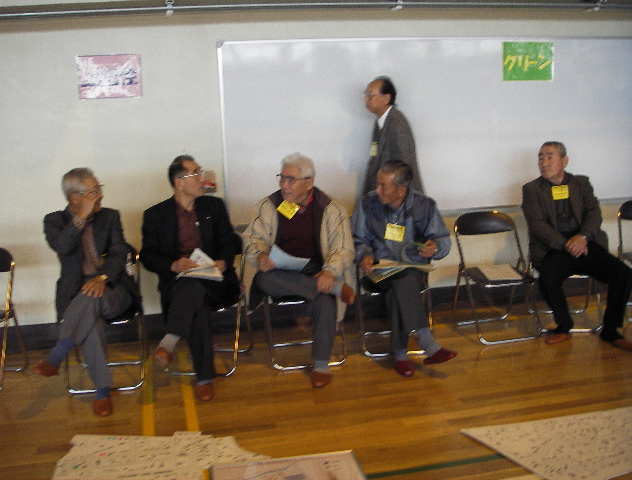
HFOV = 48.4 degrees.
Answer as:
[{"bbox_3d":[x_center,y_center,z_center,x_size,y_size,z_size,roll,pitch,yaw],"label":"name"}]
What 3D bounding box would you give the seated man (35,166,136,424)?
[{"bbox_3d":[-1.204,0.244,3.780,0.570,1.235,0.740,-5,12,-14],"label":"seated man"}]

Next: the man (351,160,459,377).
[{"bbox_3d":[0.539,0.127,4.185,0.610,1.170,0.760,-2,11,2],"label":"man"}]

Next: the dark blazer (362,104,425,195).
[{"bbox_3d":[0.504,-0.504,4.571,0.380,0.760,0.500,-6,12,-16],"label":"dark blazer"}]

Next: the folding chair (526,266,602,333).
[{"bbox_3d":[1.645,0.188,4.655,0.460,0.770,0.470,-1,12,8],"label":"folding chair"}]

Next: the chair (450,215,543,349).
[{"bbox_3d":[1.161,0.232,4.540,0.460,0.770,0.470,-5,12,-14],"label":"chair"}]

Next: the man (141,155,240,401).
[{"bbox_3d":[-0.668,0.179,3.916,0.560,1.270,0.760,-2,11,0],"label":"man"}]

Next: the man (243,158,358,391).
[{"bbox_3d":[-0.069,0.144,4.037,0.630,1.245,0.740,-4,12,-6],"label":"man"}]

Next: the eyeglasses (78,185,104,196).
[{"bbox_3d":[-1.242,-0.273,3.878,0.140,0.045,0.140,1,19,16],"label":"eyeglasses"}]

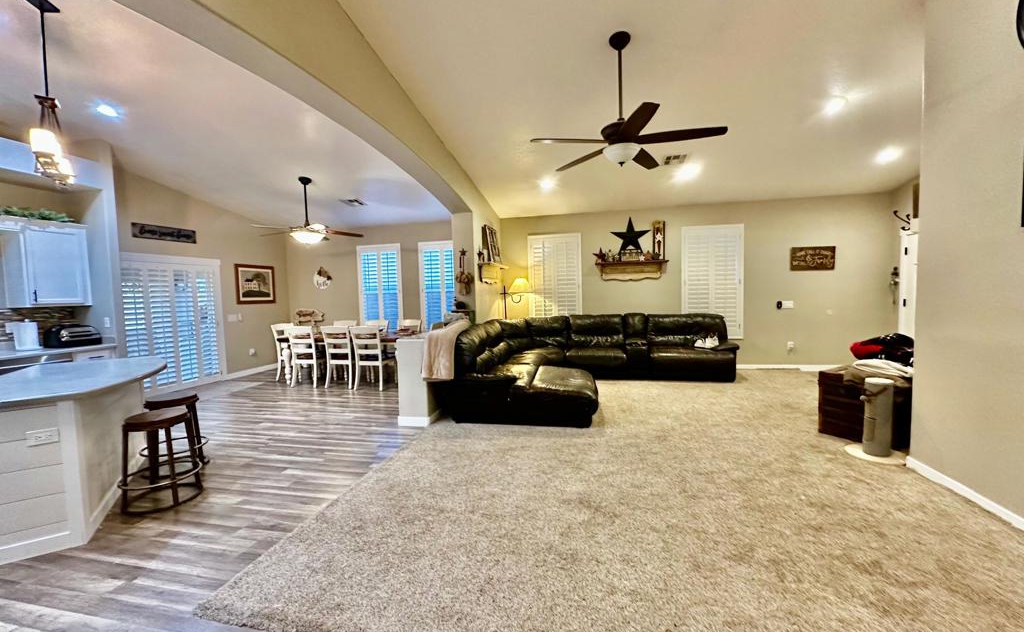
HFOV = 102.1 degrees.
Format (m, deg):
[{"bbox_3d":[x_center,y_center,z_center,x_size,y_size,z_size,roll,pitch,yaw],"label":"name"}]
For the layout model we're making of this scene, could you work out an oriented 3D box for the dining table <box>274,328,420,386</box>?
[{"bbox_3d":[-2.625,0.704,6.990,2.180,0.760,1.000,-1,3,13],"label":"dining table"}]

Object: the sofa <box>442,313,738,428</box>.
[{"bbox_3d":[1.385,0.547,5.660,3.540,0.970,3.290,-1,3,13],"label":"sofa"}]

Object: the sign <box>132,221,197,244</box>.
[{"bbox_3d":[-5.284,-1.261,6.342,0.025,0.210,0.930,-1,3,13],"label":"sign"}]

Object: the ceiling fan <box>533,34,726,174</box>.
[{"bbox_3d":[0.916,-1.748,3.302,1.500,1.060,1.500,-1,3,13],"label":"ceiling fan"}]

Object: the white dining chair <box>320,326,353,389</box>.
[{"bbox_3d":[-2.662,0.625,6.552,0.460,0.970,0.500,-1,3,13],"label":"white dining chair"}]

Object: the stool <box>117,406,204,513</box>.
[{"bbox_3d":[-2.496,1.010,2.940,0.460,0.610,0.460,-1,3,13],"label":"stool"}]

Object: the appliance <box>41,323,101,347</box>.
[{"bbox_3d":[-4.954,0.231,4.680,0.260,0.225,0.370,-1,3,13],"label":"appliance"}]

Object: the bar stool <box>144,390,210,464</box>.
[{"bbox_3d":[-2.853,0.986,3.513,0.460,0.610,0.460,-1,3,13],"label":"bar stool"}]

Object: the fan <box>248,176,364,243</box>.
[{"bbox_3d":[-3.036,-1.540,6.122,1.600,0.959,1.600,-1,3,13],"label":"fan"}]

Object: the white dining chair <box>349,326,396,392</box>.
[{"bbox_3d":[-2.076,0.610,6.314,0.470,0.950,0.550,-1,3,13],"label":"white dining chair"}]

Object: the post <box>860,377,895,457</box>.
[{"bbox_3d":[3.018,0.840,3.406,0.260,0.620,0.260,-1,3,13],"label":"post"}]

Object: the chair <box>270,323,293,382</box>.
[{"bbox_3d":[-3.682,0.607,7.098,0.550,0.950,0.480,-1,3,13],"label":"chair"}]

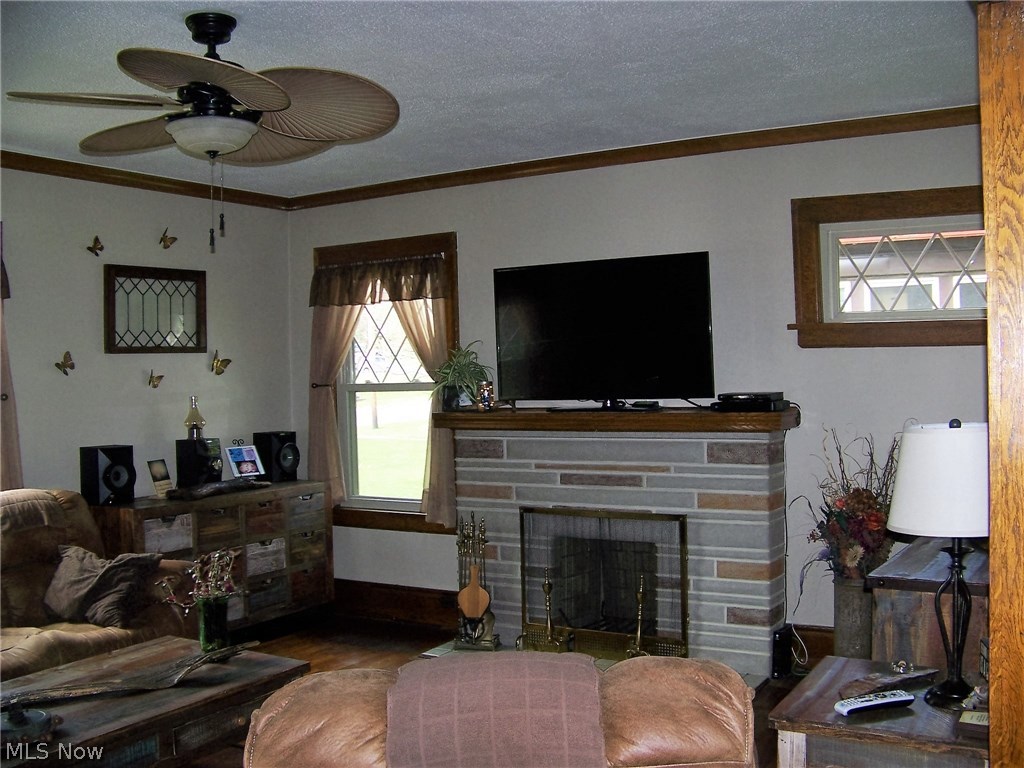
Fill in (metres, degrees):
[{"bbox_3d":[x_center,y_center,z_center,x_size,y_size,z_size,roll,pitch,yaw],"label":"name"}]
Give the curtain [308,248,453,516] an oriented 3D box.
[{"bbox_3d":[-0.746,0.009,5.872,0.970,1.550,0.120,-1,1,31],"label":"curtain"}]

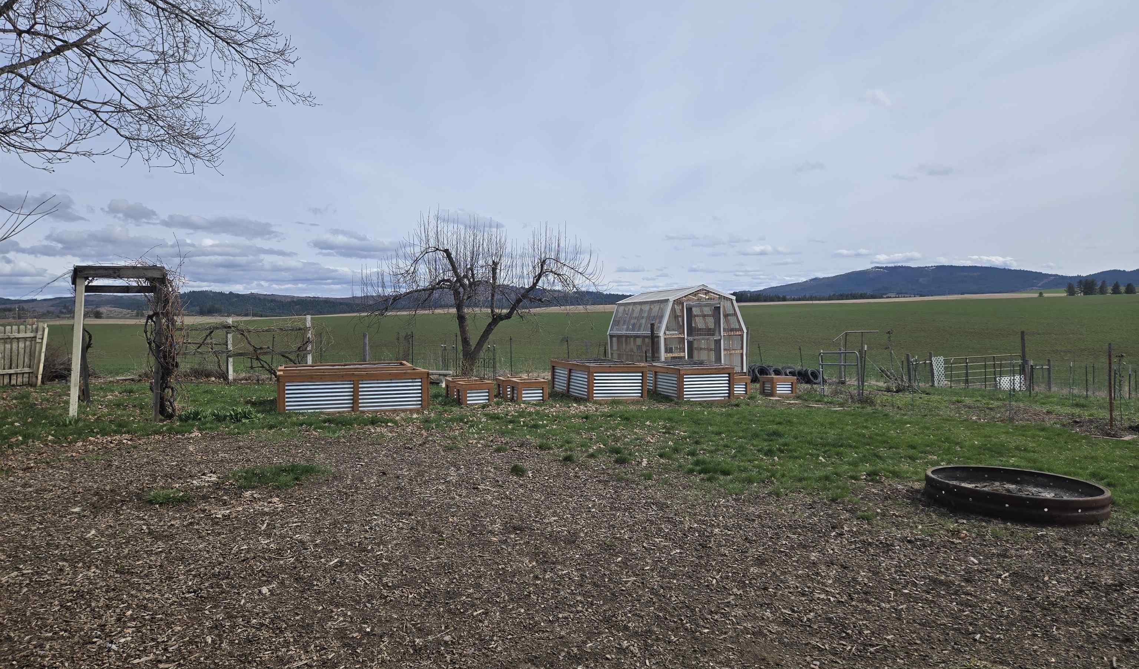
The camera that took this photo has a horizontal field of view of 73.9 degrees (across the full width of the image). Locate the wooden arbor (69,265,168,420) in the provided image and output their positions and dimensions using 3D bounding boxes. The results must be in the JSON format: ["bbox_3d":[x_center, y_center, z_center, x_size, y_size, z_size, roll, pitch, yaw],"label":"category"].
[{"bbox_3d":[-7.750,0.120,13.090,1.250,2.430,1.750,-1,1,-30],"label":"wooden arbor"}]

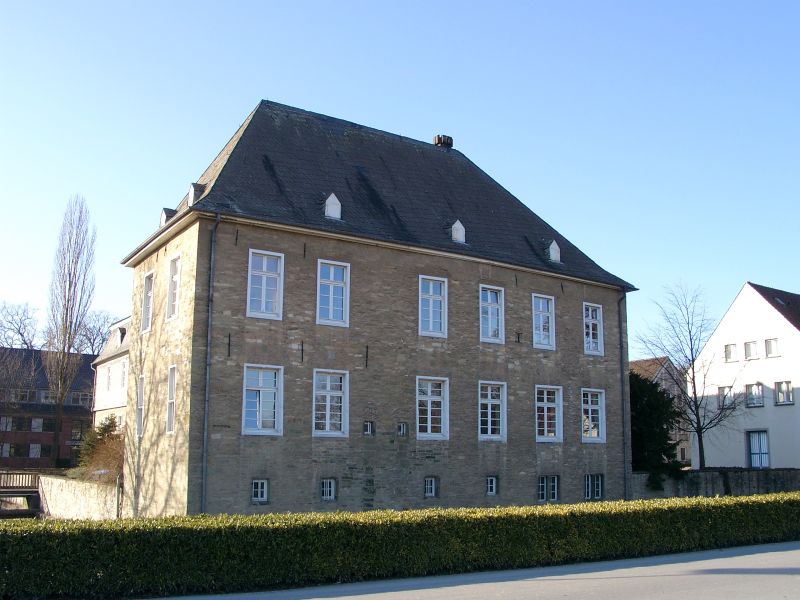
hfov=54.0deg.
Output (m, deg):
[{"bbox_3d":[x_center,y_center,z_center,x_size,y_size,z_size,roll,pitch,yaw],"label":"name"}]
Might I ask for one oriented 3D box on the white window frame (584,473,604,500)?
[{"bbox_3d":[7.870,7.594,31.928,0.930,0.980,0.170,8,-13,-32],"label":"white window frame"}]

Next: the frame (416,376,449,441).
[{"bbox_3d":[1.092,3.717,26.861,1.368,2.124,0.190,8,-14,-33],"label":"frame"}]

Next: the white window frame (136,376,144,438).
[{"bbox_3d":[-9.114,3.723,27.715,0.130,2.170,0.840,8,-13,-32],"label":"white window frame"}]

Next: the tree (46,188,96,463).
[{"bbox_3d":[-30.677,2.348,72.416,4.400,25.257,4.400,5,-12,-23],"label":"tree"}]

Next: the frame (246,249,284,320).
[{"bbox_3d":[-4.325,-0.477,25.227,1.213,2.200,0.170,8,-13,-32],"label":"frame"}]

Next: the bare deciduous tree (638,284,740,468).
[{"bbox_3d":[15.527,4.196,42.000,5.345,9.968,5.078,1,-11,0],"label":"bare deciduous tree"}]

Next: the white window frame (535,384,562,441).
[{"bbox_3d":[5.649,4.340,29.893,1.420,2.132,0.190,8,-14,-33],"label":"white window frame"}]

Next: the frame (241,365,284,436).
[{"bbox_3d":[-4.085,2.996,23.426,1.285,2.085,0.200,8,-13,-32],"label":"frame"}]

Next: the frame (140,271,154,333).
[{"bbox_3d":[-8.479,0.089,26.671,0.170,2.086,1.117,8,-14,-33],"label":"frame"}]

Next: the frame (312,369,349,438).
[{"bbox_3d":[-2.180,3.243,24.617,1.262,2.087,0.200,8,-13,-32],"label":"frame"}]

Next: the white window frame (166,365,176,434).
[{"bbox_3d":[-6.758,2.980,23.487,0.170,2.030,0.708,8,-14,-33],"label":"white window frame"}]

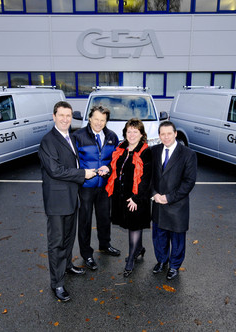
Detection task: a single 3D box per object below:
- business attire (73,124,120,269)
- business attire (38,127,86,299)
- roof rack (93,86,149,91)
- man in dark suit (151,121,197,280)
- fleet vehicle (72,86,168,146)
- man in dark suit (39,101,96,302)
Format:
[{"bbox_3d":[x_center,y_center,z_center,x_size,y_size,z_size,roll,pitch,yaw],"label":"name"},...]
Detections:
[{"bbox_3d":[-0.201,0.351,3.318,0.560,1.620,0.460,-3,15,-12],"label":"business attire"},{"bbox_3d":[-0.491,0.447,2.889,0.550,1.650,0.480,-12,19,-38],"label":"business attire"},{"bbox_3d":[0.048,-2.217,8.407,1.440,0.130,2.300,0,15,-1],"label":"roof rack"},{"bbox_3d":[0.549,0.380,3.098,0.550,1.680,0.400,8,16,26],"label":"man in dark suit"},{"bbox_3d":[0.059,-1.079,7.895,2.000,2.060,4.890,0,15,-1],"label":"fleet vehicle"},{"bbox_3d":[-0.481,0.341,2.861,0.560,1.870,0.500,-12,19,-38],"label":"man in dark suit"}]

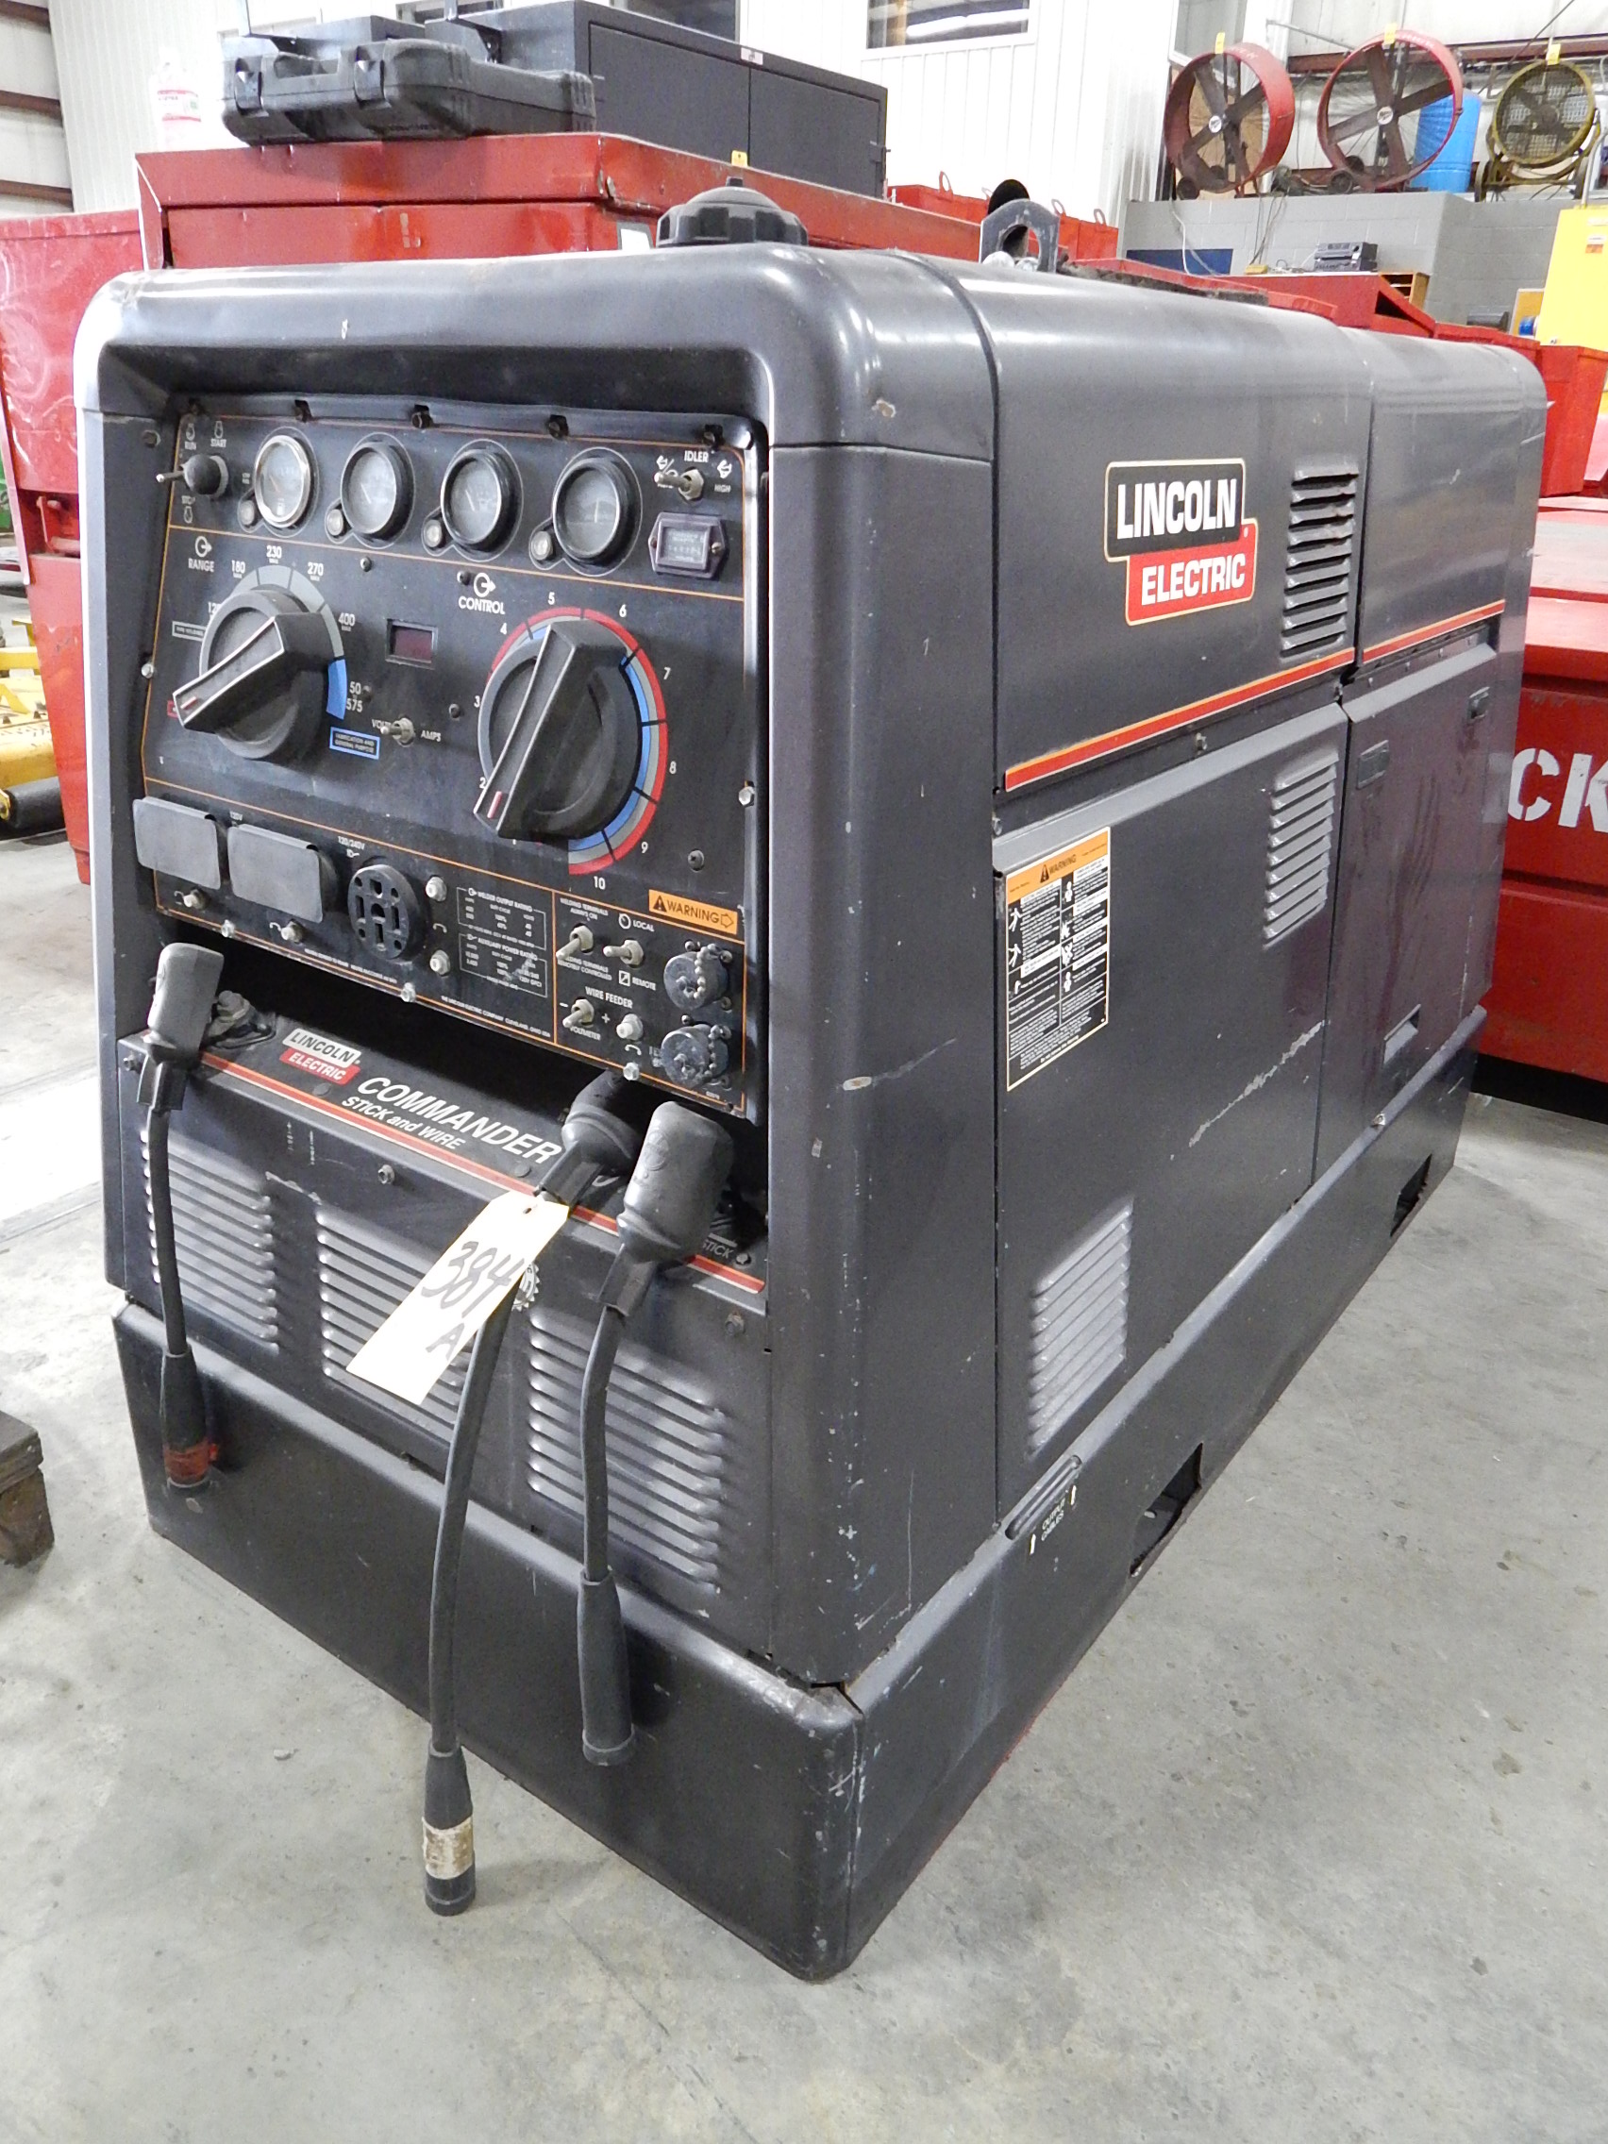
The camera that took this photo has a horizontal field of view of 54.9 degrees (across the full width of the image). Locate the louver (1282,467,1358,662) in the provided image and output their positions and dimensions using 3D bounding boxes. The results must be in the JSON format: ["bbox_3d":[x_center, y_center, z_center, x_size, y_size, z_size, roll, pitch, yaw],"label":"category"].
[{"bbox_3d":[0.444,-0.431,1.315,0.016,0.150,0.164,12,25,34],"label":"louver"}]

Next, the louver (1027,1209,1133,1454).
[{"bbox_3d":[0.215,0.193,1.176,0.016,0.143,0.166,12,25,34],"label":"louver"}]

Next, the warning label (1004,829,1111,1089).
[{"bbox_3d":[0.174,-0.077,1.038,0.004,0.144,0.146,12,25,34],"label":"warning label"}]

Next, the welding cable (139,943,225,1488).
[{"bbox_3d":[-0.500,0.126,1.241,0.080,0.478,0.100,18,29,32],"label":"welding cable"}]

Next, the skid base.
[{"bbox_3d":[0.147,0.164,1.808,0.823,0.242,1.580,18,29,32],"label":"skid base"}]

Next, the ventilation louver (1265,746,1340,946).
[{"bbox_3d":[0.458,-0.203,1.405,0.016,0.149,0.163,12,25,34],"label":"ventilation louver"}]

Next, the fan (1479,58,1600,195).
[{"bbox_3d":[6.428,-8.252,13.550,0.970,1.050,0.520,16,28,29],"label":"fan"}]

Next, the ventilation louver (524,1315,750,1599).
[{"bbox_3d":[-0.121,0.252,1.023,0.176,0.145,0.016,18,24,32],"label":"ventilation louver"}]

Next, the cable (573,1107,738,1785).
[{"bbox_3d":[-0.100,0.242,0.967,0.085,0.481,0.105,18,29,32],"label":"cable"}]

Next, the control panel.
[{"bbox_3d":[-0.268,-0.224,0.984,0.601,0.364,0.075,18,19,32],"label":"control panel"}]

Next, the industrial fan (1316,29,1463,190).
[{"bbox_3d":[5.085,-8.352,13.450,1.170,1.210,0.480,16,36,29],"label":"industrial fan"}]

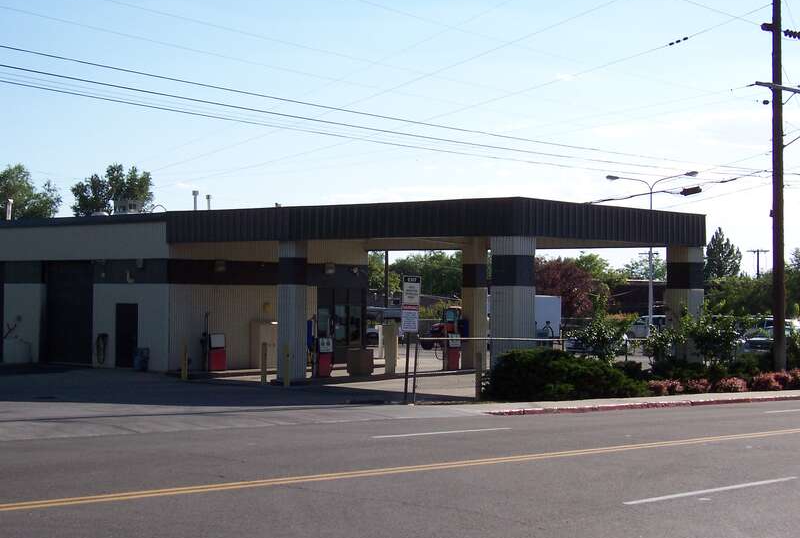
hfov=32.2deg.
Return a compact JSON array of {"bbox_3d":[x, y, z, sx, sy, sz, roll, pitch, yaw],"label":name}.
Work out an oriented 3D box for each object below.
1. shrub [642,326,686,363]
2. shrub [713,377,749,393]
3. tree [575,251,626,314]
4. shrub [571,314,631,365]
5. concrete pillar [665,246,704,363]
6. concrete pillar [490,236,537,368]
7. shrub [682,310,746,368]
[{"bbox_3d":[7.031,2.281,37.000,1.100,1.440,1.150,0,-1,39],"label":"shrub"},{"bbox_3d":[8.414,2.948,35.300,0.750,0.372,0.900,0,-1,39],"label":"shrub"},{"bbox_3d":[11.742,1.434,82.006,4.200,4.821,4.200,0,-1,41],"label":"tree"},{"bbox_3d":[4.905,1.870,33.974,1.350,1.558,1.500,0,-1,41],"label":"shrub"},{"bbox_3d":[8.864,1.340,43.289,0.800,4.092,0.900,0,-1,41],"label":"concrete pillar"},{"bbox_3d":[2.991,1.242,36.600,0.840,4.190,0.900,0,-1,39],"label":"concrete pillar"},{"bbox_3d":[8.846,2.063,39.000,1.500,1.849,1.650,0,-1,39],"label":"shrub"}]

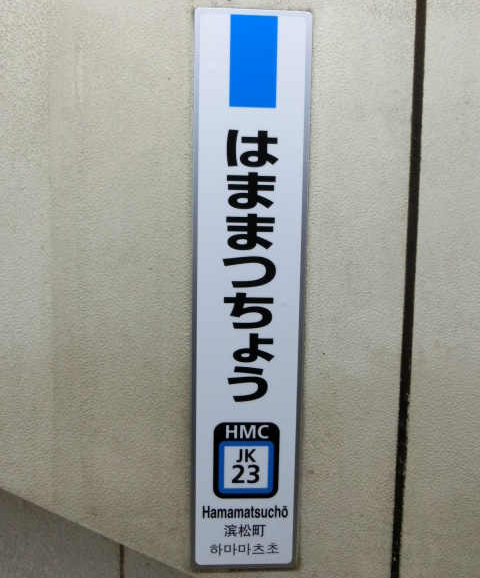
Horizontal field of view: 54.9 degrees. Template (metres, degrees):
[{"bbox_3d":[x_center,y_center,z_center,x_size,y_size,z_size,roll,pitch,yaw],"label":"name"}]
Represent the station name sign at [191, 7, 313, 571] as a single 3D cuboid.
[{"bbox_3d":[0.013,0.020,0.650,0.156,0.780,0.014,1,5,-2],"label":"station name sign"}]

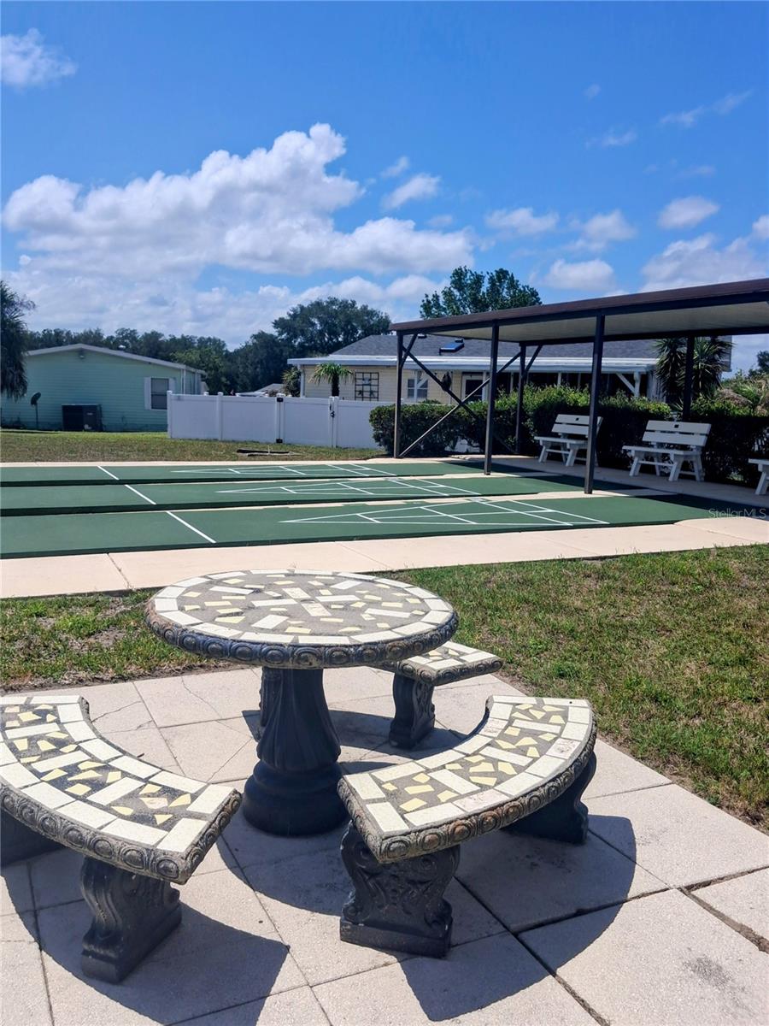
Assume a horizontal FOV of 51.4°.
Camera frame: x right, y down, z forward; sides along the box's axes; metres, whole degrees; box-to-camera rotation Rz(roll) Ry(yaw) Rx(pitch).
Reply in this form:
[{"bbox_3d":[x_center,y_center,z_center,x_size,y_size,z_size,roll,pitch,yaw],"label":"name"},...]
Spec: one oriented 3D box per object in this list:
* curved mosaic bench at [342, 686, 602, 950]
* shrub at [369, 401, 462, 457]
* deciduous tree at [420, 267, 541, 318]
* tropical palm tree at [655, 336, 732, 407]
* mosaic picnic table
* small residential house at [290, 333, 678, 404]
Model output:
[{"bbox_3d":[0.315,0.907,2.433,0.480,0.396,1.207,9,11,37],"label":"curved mosaic bench"},{"bbox_3d":[0.694,-1.829,17.269,1.750,1.200,1.150,-2,9,-27],"label":"shrub"},{"bbox_3d":[5.506,-9.669,46.080,7.400,8.800,7.200,2,8,0],"label":"deciduous tree"},{"bbox_3d":[7.322,-2.765,19.101,1.800,3.200,1.800,5,9,20],"label":"tropical palm tree"},{"bbox_3d":[-0.284,0.660,2.737,1.030,0.750,1.030,2,8,0],"label":"mosaic picnic table"},{"bbox_3d":[4.768,-4.922,30.407,14.300,3.950,8.800,6,9,23],"label":"small residential house"}]

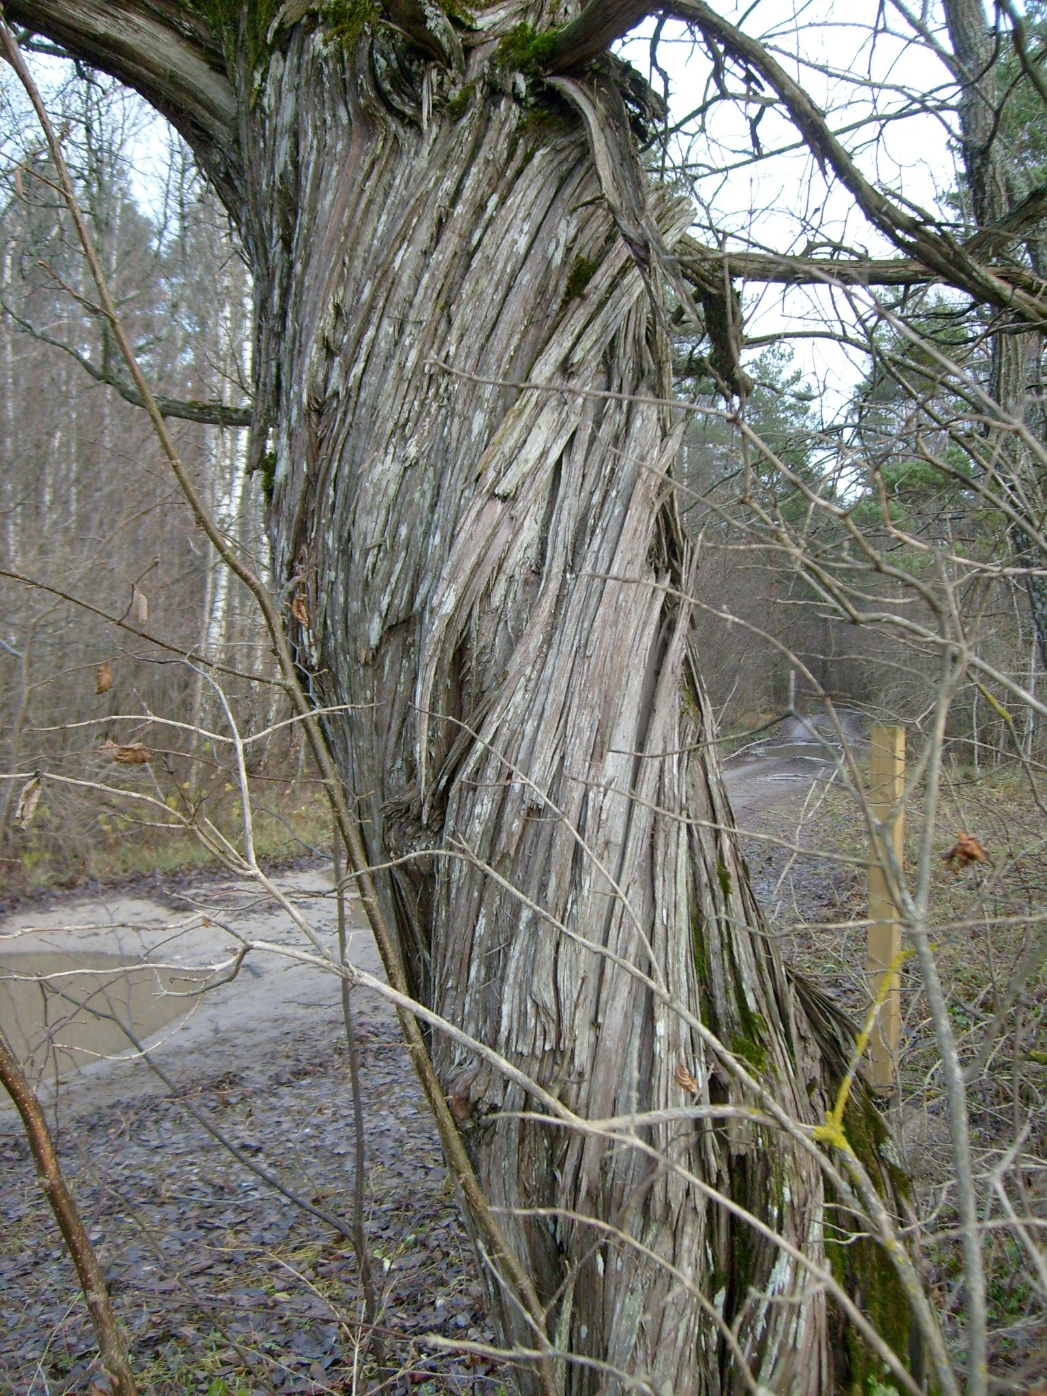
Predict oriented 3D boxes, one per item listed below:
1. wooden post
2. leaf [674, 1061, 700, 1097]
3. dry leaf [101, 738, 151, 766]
[{"bbox_3d":[1.308,0.766,5.100,0.090,1.320,0.090,2,2,34],"label":"wooden post"},{"bbox_3d":[0.185,0.432,1.600,0.022,0.042,0.018,-27,0,0],"label":"leaf"},{"bbox_3d":[-0.409,0.055,1.450,0.050,0.027,0.030,0,2,0],"label":"dry leaf"}]

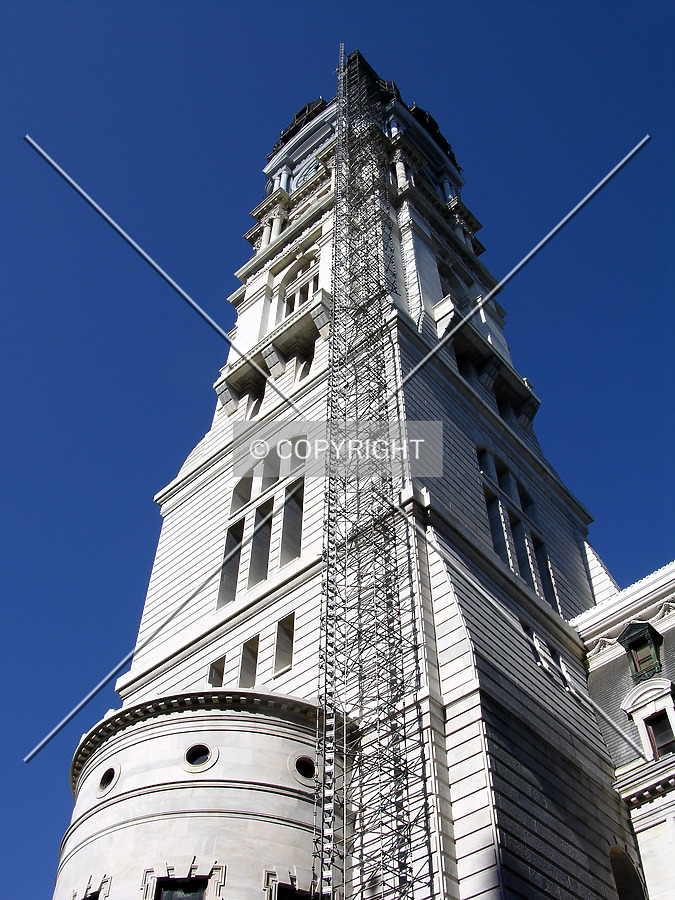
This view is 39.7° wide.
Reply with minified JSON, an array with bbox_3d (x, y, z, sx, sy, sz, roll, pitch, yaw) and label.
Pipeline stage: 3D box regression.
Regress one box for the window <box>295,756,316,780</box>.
[{"bbox_3d":[-1.326,13.160,38.639,1.060,1.060,0.300,24,-55,-17],"label":"window"}]

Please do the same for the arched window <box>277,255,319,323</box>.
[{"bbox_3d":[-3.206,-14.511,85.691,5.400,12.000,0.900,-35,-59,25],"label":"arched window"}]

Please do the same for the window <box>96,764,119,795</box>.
[{"bbox_3d":[-9.580,13.876,39.277,1.100,1.100,0.300,-35,-60,25],"label":"window"}]

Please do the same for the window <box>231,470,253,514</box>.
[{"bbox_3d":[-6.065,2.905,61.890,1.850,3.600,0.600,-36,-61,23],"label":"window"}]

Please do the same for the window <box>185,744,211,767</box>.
[{"bbox_3d":[-5.651,12.479,38.134,1.080,1.080,0.300,-5,-52,5],"label":"window"}]

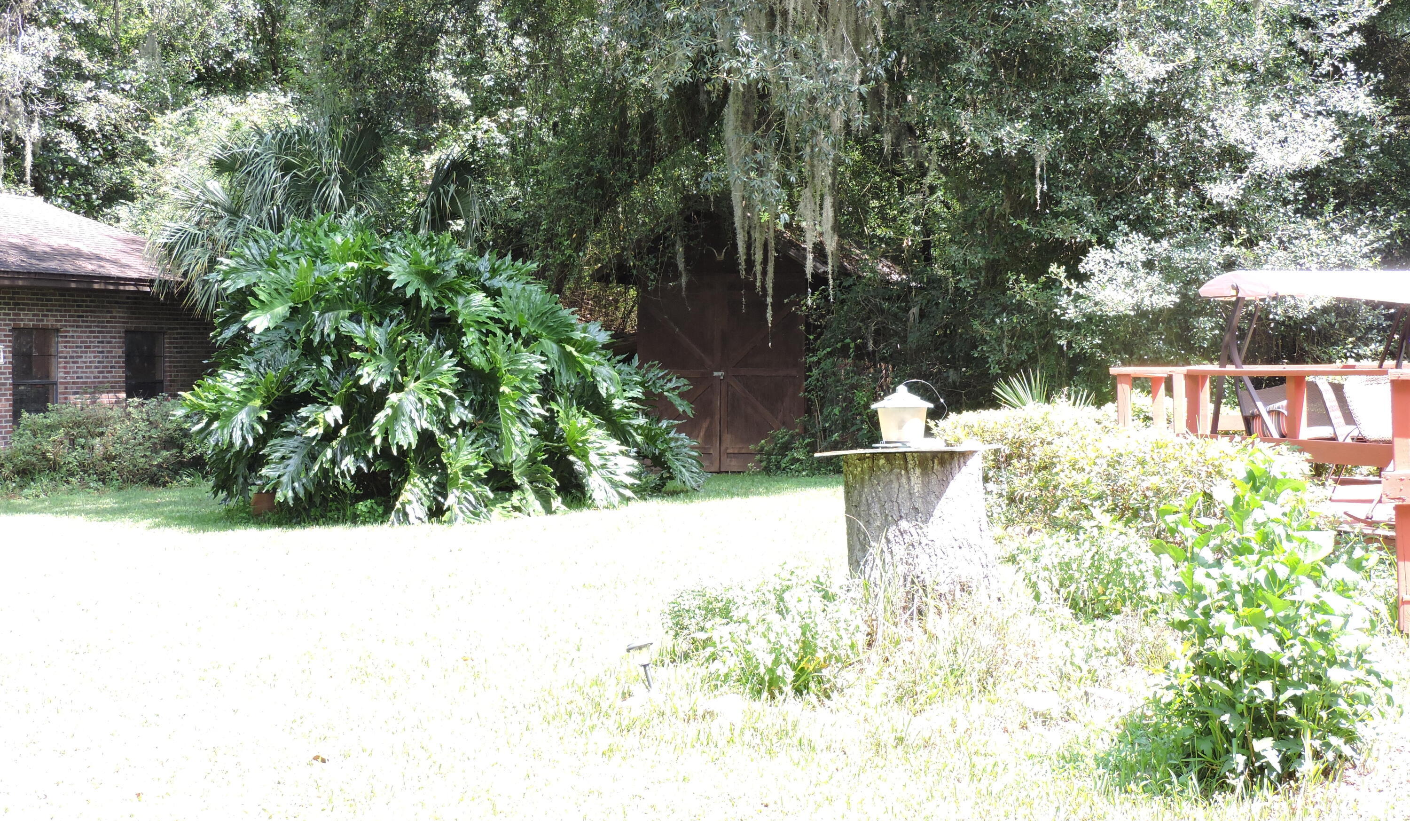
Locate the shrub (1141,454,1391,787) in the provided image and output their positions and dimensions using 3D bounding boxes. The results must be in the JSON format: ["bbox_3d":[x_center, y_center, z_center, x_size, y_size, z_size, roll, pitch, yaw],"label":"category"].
[{"bbox_3d":[2.121,0.767,8.521,0.900,1.200,0.850,0,1,0],"label":"shrub"}]

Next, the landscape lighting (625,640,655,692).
[{"bbox_3d":[-0.297,1.185,10.281,0.120,0.250,0.120,-15,1,0],"label":"landscape lighting"}]

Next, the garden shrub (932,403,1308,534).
[{"bbox_3d":[2.473,0.678,13.520,1.150,1.160,2.500,-1,2,-29],"label":"garden shrub"}]

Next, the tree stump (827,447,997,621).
[{"bbox_3d":[1.276,0.757,13.572,0.980,1.000,0.920,0,1,0],"label":"tree stump"}]

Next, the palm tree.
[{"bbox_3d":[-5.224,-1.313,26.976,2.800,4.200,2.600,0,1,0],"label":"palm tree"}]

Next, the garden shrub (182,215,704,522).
[{"bbox_3d":[-2.663,-0.483,23.595,5.100,3.050,4.200,0,1,0],"label":"garden shrub"}]

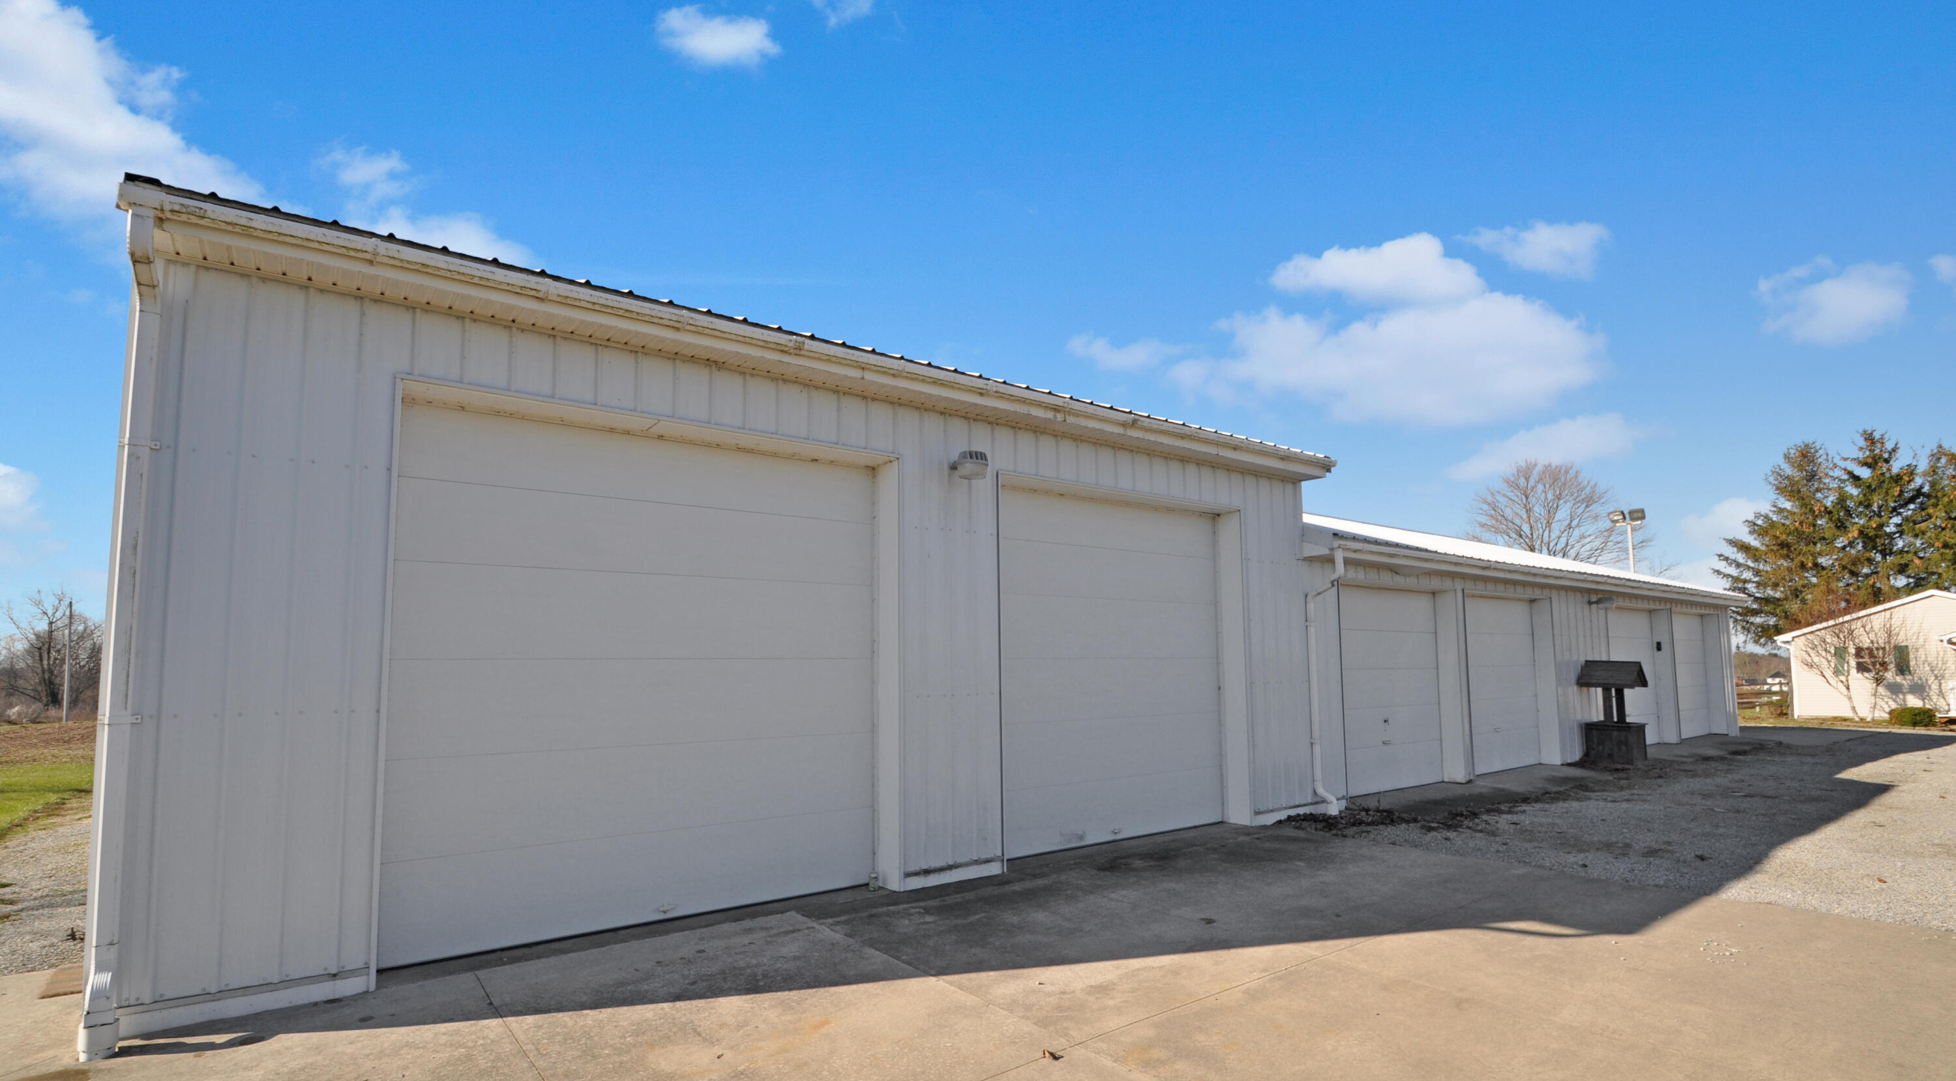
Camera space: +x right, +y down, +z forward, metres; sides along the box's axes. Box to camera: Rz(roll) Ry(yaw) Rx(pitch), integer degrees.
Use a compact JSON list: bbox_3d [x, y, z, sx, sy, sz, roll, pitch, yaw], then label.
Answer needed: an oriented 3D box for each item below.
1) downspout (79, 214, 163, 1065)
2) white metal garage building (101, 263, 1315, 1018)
[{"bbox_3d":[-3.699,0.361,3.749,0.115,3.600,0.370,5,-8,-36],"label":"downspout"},{"bbox_3d":[-2.485,1.079,9.772,9.250,3.750,8.000,4,-7,-36],"label":"white metal garage building"}]

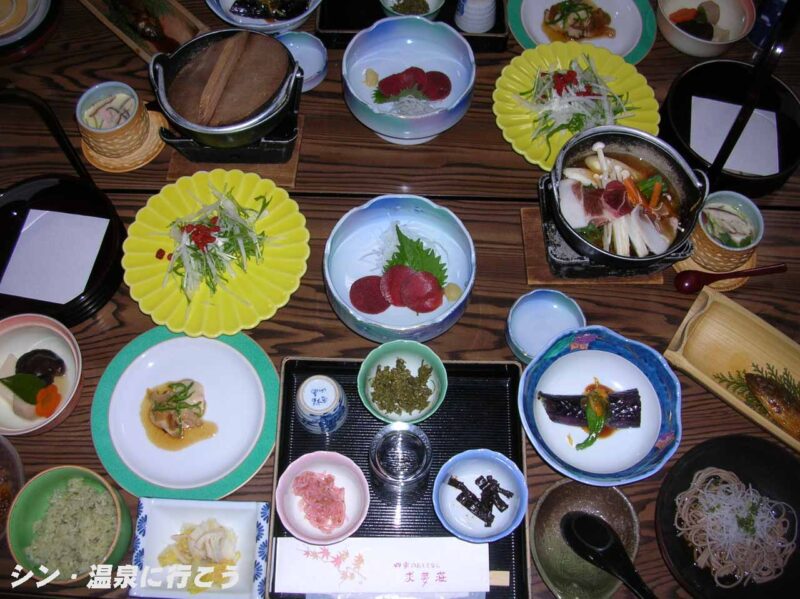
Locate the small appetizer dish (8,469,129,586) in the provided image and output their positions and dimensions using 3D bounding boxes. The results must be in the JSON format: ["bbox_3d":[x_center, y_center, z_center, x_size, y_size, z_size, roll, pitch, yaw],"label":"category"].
[{"bbox_3d":[-0.321,0.226,0.800,0.108,0.063,0.108,0,67,-1],"label":"small appetizer dish"}]

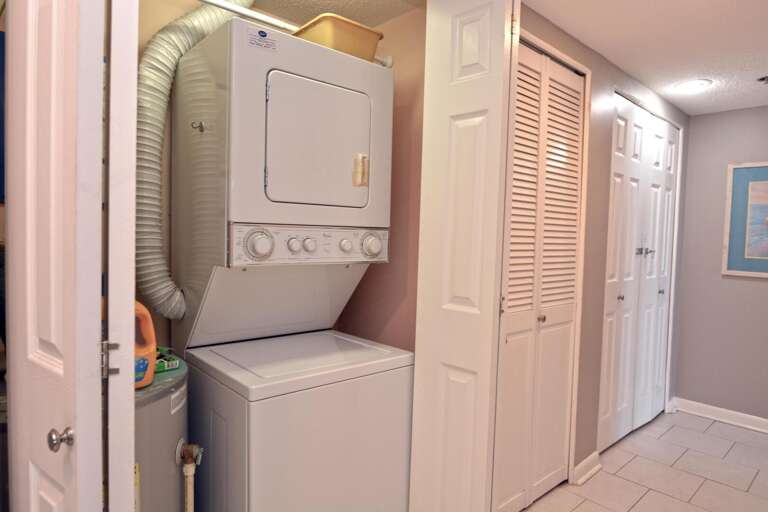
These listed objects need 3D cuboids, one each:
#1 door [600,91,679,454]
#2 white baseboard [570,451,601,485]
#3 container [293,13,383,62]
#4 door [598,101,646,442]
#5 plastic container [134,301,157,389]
[{"bbox_3d":[1.685,0.114,2.947,1.155,2.050,0.040,-1,3,-42],"label":"door"},{"bbox_3d":[1.105,1.122,2.393,0.303,0.090,0.030,-1,3,-42],"label":"white baseboard"},{"bbox_3d":[-0.207,-0.752,1.708,0.265,0.150,0.320,-1,3,-42],"label":"container"},{"bbox_3d":[1.456,0.117,2.745,0.543,2.050,0.040,-1,3,-42],"label":"door"},{"bbox_3d":[-0.736,0.205,1.220,0.213,0.312,0.110,-1,3,-42],"label":"plastic container"}]

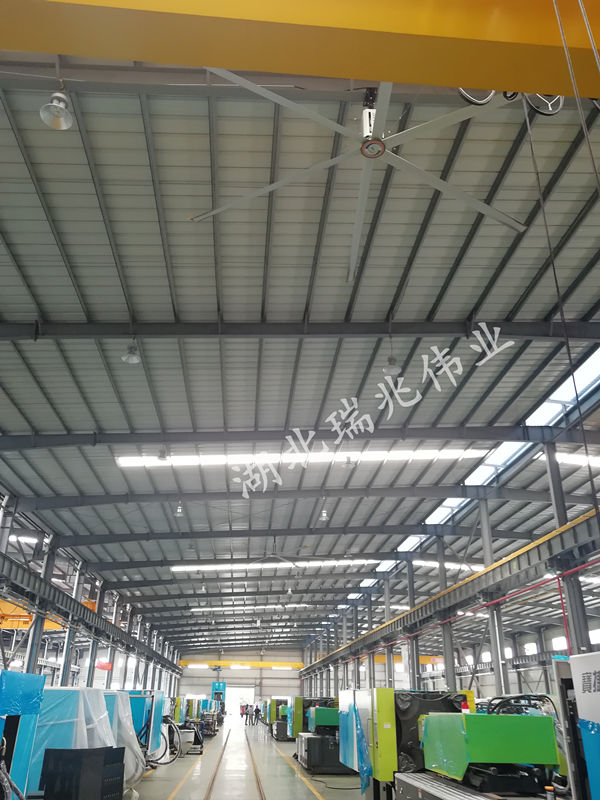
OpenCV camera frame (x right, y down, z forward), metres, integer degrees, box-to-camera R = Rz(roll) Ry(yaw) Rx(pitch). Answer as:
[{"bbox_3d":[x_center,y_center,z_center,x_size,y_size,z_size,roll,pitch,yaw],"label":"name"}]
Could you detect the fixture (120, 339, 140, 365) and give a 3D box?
[{"bbox_3d":[-4.472,-1.269,16.556,0.490,0.530,0.490,3,-26,-4],"label":"fixture"}]

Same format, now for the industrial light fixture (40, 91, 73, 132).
[{"bbox_3d":[-3.750,-4.574,9.724,0.490,0.500,0.490,3,-26,-4],"label":"industrial light fixture"}]

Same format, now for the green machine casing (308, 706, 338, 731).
[{"bbox_3d":[0.889,9.950,19.431,1.000,0.650,1.700,3,-26,-4],"label":"green machine casing"}]

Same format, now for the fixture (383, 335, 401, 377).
[{"bbox_3d":[2.661,-1.356,17.993,0.520,1.215,0.520,3,-26,-4],"label":"fixture"}]

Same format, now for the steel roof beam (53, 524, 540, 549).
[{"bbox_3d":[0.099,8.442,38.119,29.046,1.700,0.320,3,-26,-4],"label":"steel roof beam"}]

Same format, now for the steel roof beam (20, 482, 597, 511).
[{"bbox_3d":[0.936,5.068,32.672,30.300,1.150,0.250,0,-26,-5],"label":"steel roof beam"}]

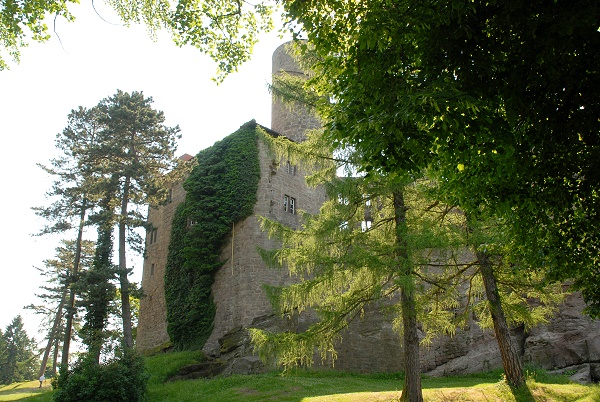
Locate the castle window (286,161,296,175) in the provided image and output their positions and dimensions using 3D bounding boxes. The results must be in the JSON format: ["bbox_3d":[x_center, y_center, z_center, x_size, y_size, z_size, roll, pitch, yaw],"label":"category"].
[{"bbox_3d":[-0.857,-3.026,41.697,0.300,1.300,1.100,-17,-24,41],"label":"castle window"}]

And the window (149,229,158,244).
[{"bbox_3d":[-15.824,3.928,49.181,1.600,1.700,0.300,-17,-24,41],"label":"window"}]

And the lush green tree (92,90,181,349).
[{"bbox_3d":[-13.591,0.936,37.069,6.800,23.000,6.800,-1,-18,0],"label":"lush green tree"}]

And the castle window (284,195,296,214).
[{"bbox_3d":[-0.946,0.367,40.459,0.300,1.700,1.400,-17,-24,41],"label":"castle window"}]

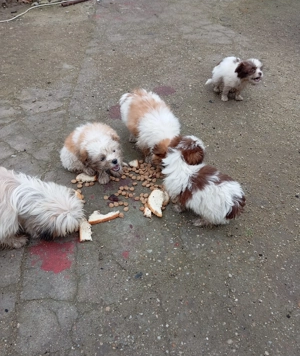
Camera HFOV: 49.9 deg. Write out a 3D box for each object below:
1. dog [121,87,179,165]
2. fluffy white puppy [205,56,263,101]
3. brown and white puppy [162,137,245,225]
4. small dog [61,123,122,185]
[{"bbox_3d":[-0.005,-0.279,1.691,0.204,0.272,0.405,-19,47,-19],"label":"dog"},{"bbox_3d":[0.536,-0.647,2.098,0.352,0.237,0.165,28,50,26],"label":"fluffy white puppy"},{"bbox_3d":[0.219,0.009,1.370,0.350,0.304,0.200,34,53,30],"label":"brown and white puppy"},{"bbox_3d":[-0.289,-0.130,1.586,0.205,0.204,0.329,-28,50,-26],"label":"small dog"}]

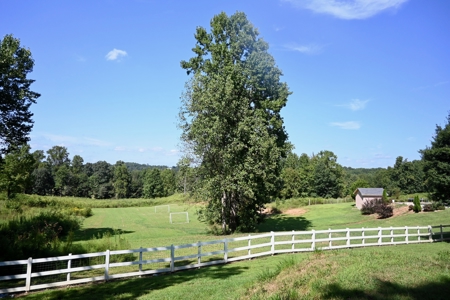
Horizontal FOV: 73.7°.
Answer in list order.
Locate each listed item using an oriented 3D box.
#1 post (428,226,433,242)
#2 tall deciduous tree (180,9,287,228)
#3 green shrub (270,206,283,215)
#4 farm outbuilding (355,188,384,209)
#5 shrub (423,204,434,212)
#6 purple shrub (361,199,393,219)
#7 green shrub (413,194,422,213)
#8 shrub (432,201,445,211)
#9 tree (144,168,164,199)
[{"bbox_3d":[15.559,6.389,22.714,0.190,1.231,0.190,0,-5,0],"label":"post"},{"bbox_3d":[1.064,-3.115,30.407,11.149,22.679,10.000,0,-5,0],"label":"tall deciduous tree"},{"bbox_3d":[7.617,8.948,44.372,1.775,1.167,1.700,0,-5,0],"label":"green shrub"},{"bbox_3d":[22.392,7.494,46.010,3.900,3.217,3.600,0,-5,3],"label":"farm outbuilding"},{"bbox_3d":[27.105,7.791,39.958,1.598,1.051,1.500,0,-5,0],"label":"shrub"},{"bbox_3d":[18.933,7.307,37.492,3.999,2.466,3.200,0,-5,0],"label":"purple shrub"},{"bbox_3d":[25.009,7.008,39.025,1.150,2.288,1.200,0,-5,0],"label":"green shrub"},{"bbox_3d":[28.814,7.489,40.488,1.620,1.333,1.600,0,-5,0],"label":"shrub"},{"bbox_3d":[-26.535,12.407,111.334,8.164,11.067,8.000,0,-5,0],"label":"tree"}]

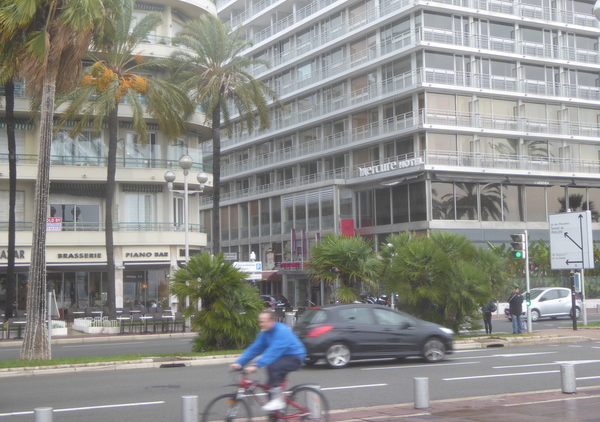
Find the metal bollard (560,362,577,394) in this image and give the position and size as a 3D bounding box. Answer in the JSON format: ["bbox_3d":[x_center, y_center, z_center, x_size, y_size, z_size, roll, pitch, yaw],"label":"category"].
[{"bbox_3d":[4.717,2.954,16.112,0.235,0.485,0.235,1,-5,-26],"label":"metal bollard"}]

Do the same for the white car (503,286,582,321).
[{"bbox_3d":[10.863,4.152,41.054,3.450,1.465,1.650,1,-5,-25],"label":"white car"}]

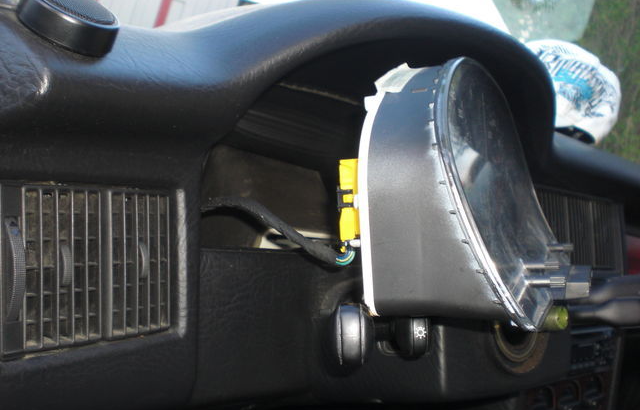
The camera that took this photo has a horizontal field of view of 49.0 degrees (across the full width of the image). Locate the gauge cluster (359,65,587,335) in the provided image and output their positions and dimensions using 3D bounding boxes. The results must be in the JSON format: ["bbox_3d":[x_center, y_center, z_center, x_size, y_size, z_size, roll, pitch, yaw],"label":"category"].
[{"bbox_3d":[0.138,-0.021,0.553,0.115,0.168,0.330,-1,2,24],"label":"gauge cluster"}]

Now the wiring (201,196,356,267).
[{"bbox_3d":[-0.031,0.019,0.515,0.150,0.040,0.040,26,12,29],"label":"wiring"}]

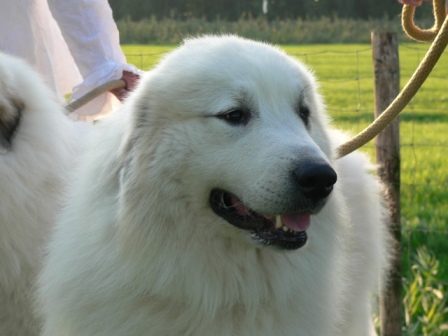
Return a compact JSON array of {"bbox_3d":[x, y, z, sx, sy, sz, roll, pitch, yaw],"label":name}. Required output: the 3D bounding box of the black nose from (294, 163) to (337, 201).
[{"bbox_3d":[0.108,0.016,1.550,0.046,0.040,0.034,0,12,-35],"label":"black nose"}]

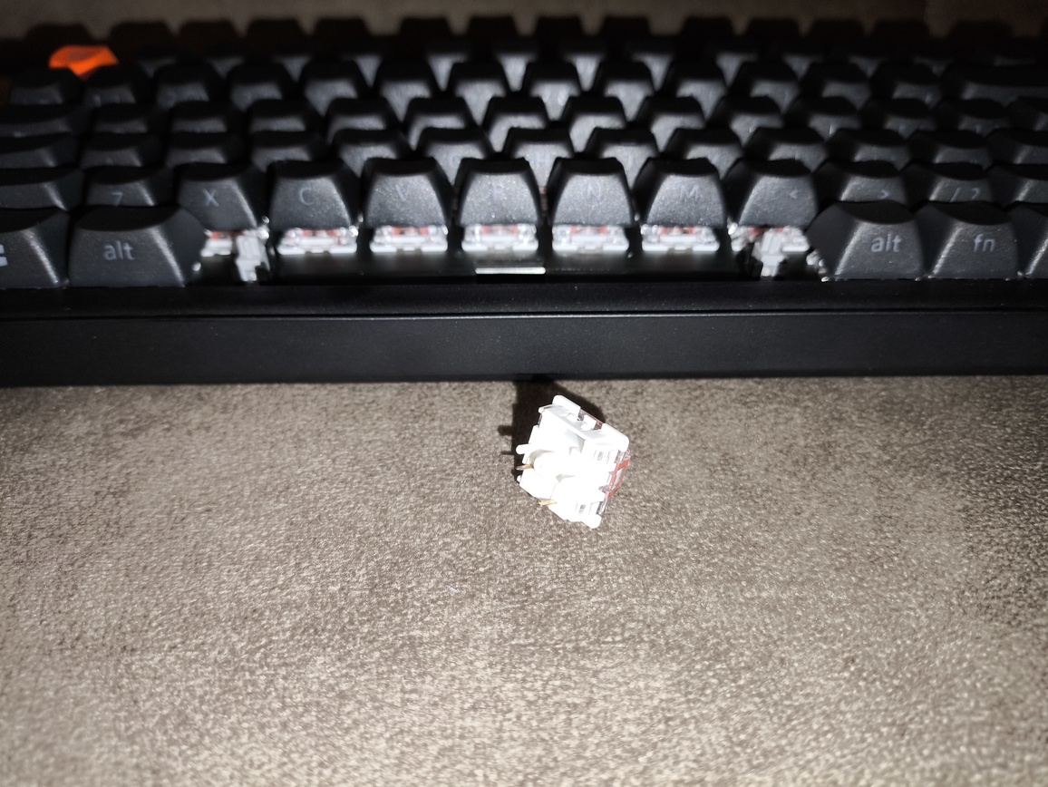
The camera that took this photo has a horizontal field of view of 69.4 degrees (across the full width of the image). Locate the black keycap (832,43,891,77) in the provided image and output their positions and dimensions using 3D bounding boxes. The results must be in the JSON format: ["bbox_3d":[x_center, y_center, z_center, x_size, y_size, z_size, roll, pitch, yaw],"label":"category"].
[{"bbox_3d":[0.097,-0.096,0.222,0.018,0.011,0.018,-1,40,-1],"label":"black keycap"}]

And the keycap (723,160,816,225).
[{"bbox_3d":[0.051,-0.043,0.158,0.018,0.009,0.018,-1,41,-2],"label":"keycap"}]

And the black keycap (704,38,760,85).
[{"bbox_3d":[0.059,-0.096,0.218,0.018,0.010,0.018,-1,41,-1],"label":"black keycap"}]

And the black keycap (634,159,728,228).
[{"bbox_3d":[0.033,-0.043,0.157,0.018,0.009,0.018,-1,41,-1],"label":"black keycap"}]

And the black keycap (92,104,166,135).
[{"bbox_3d":[-0.096,-0.065,0.182,0.018,0.009,0.018,-1,40,-1],"label":"black keycap"}]

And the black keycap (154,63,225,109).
[{"bbox_3d":[-0.086,-0.079,0.197,0.018,0.010,0.018,-1,41,-1],"label":"black keycap"}]

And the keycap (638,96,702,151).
[{"bbox_3d":[0.036,-0.067,0.187,0.018,0.009,0.018,-1,41,-2],"label":"keycap"}]

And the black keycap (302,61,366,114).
[{"bbox_3d":[-0.049,-0.080,0.200,0.018,0.011,0.018,-1,40,-1],"label":"black keycap"}]

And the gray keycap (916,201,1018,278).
[{"bbox_3d":[0.084,-0.031,0.144,0.018,0.009,0.018,-1,41,-1],"label":"gray keycap"}]

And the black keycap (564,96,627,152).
[{"bbox_3d":[0.017,-0.067,0.186,0.018,0.009,0.018,-1,41,-2],"label":"black keycap"}]

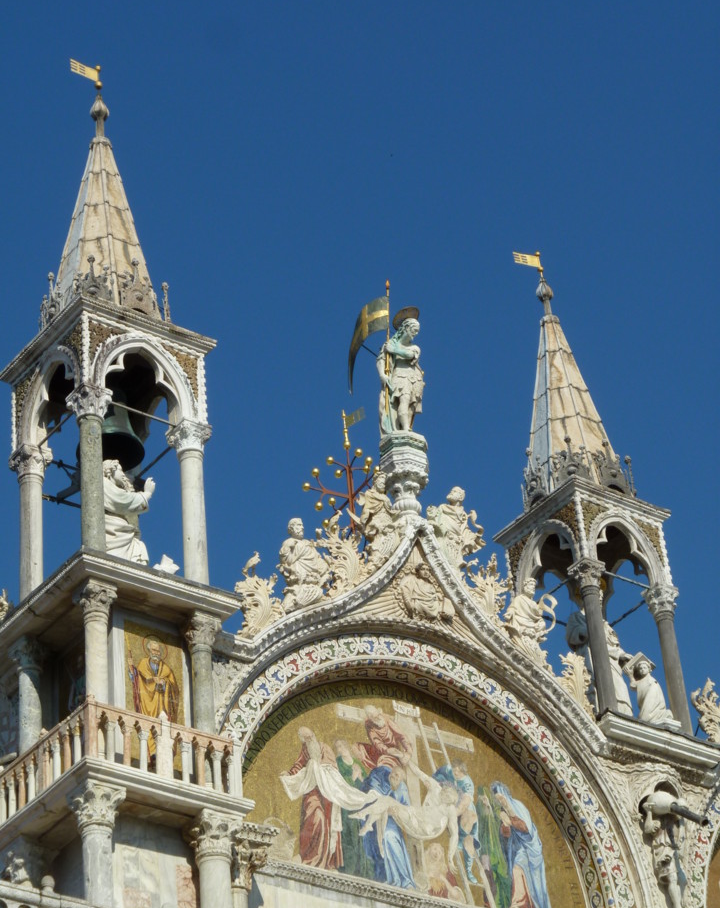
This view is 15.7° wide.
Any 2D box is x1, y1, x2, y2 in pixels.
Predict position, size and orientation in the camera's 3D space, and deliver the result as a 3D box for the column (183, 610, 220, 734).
[{"bbox_3d":[-1.983,3.228,33.463,0.395,2.567,0.395,19,-41,-32],"label":"column"}]

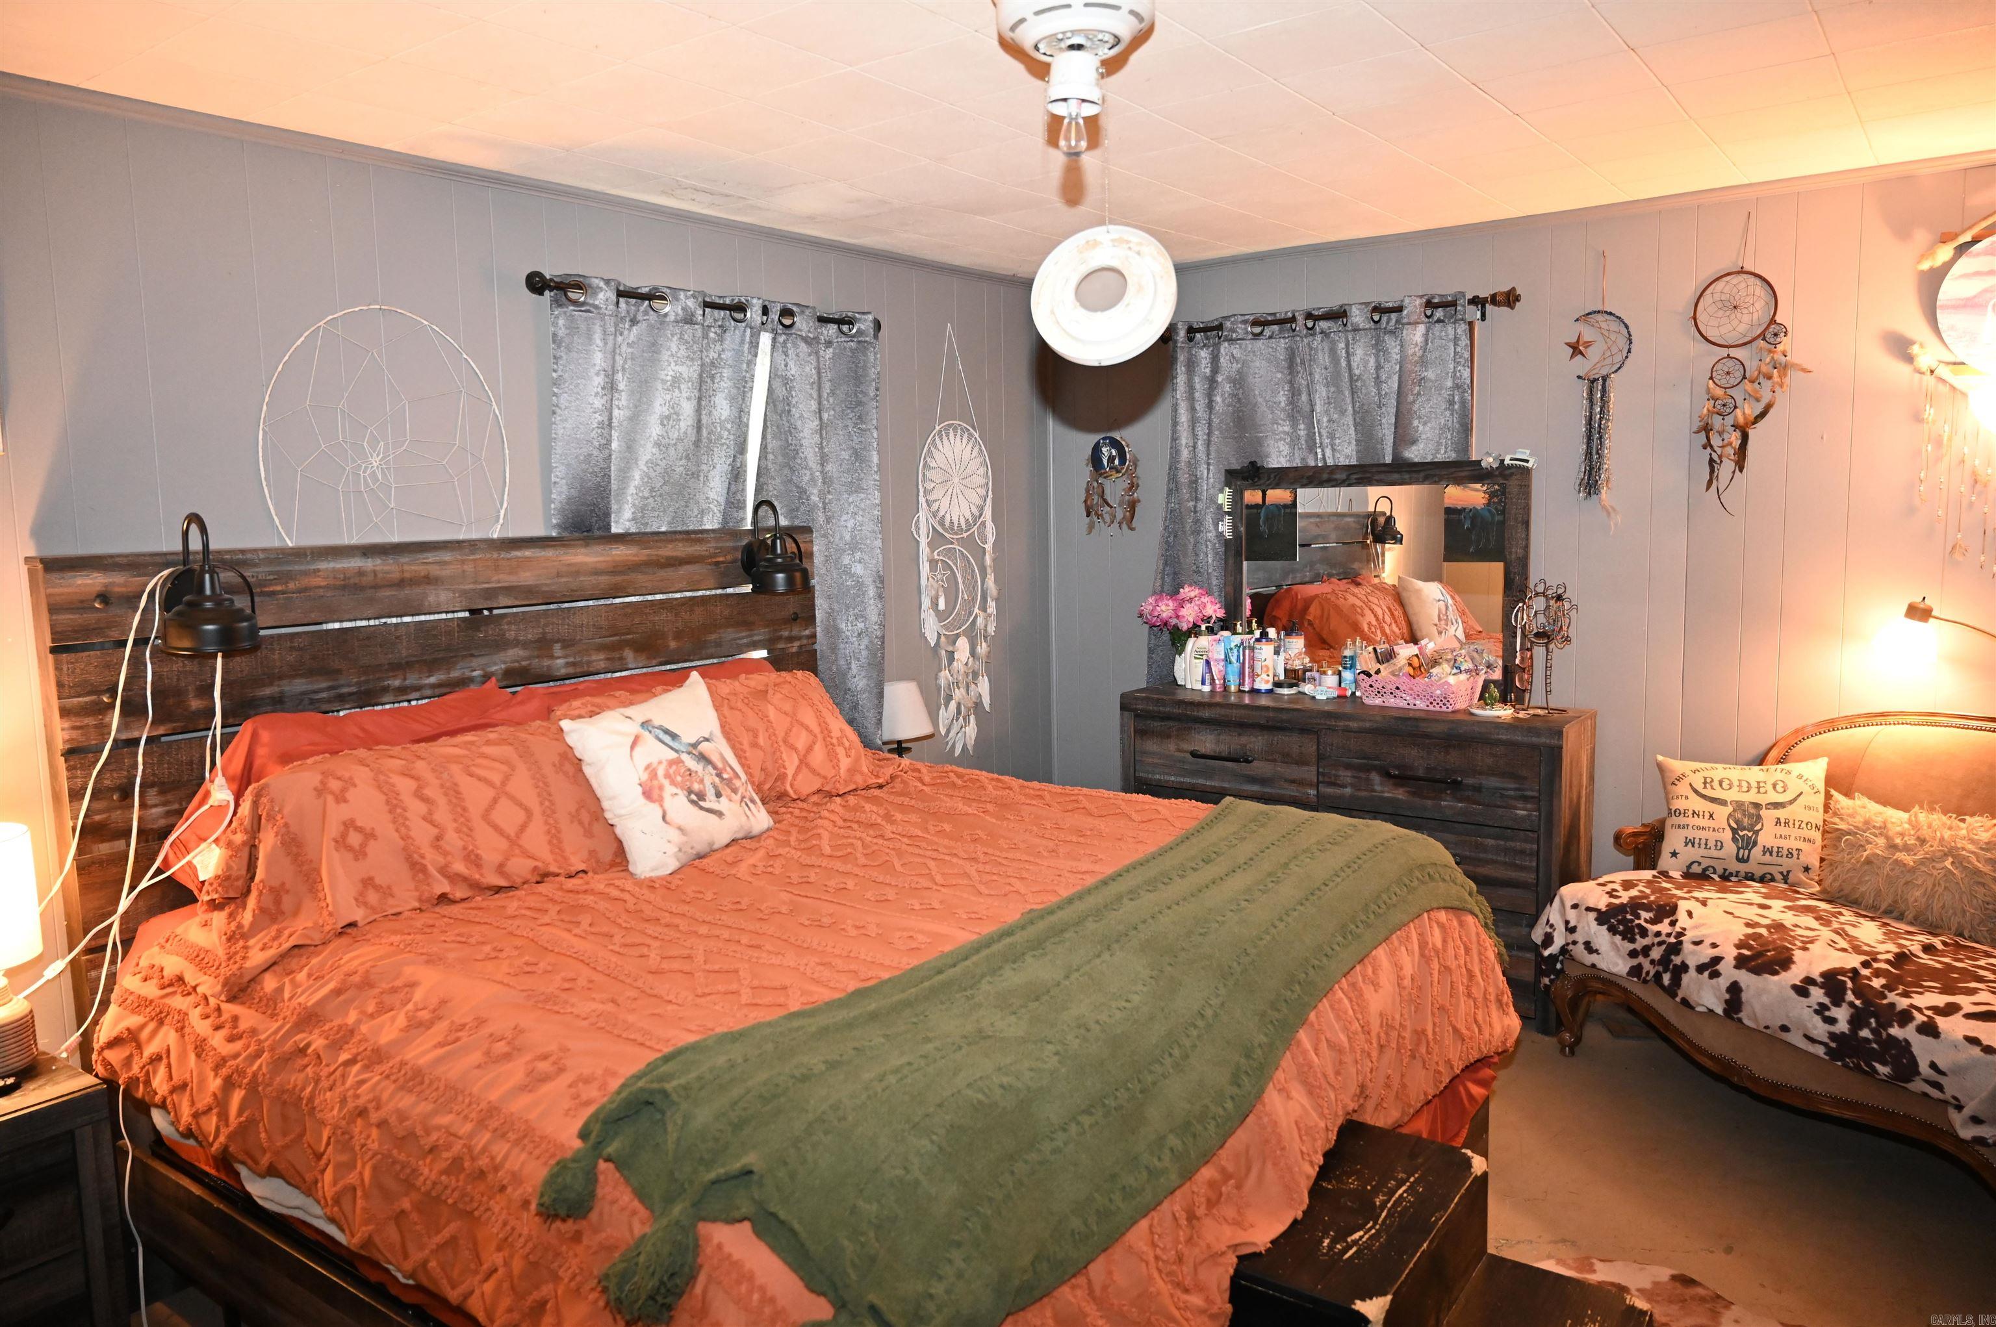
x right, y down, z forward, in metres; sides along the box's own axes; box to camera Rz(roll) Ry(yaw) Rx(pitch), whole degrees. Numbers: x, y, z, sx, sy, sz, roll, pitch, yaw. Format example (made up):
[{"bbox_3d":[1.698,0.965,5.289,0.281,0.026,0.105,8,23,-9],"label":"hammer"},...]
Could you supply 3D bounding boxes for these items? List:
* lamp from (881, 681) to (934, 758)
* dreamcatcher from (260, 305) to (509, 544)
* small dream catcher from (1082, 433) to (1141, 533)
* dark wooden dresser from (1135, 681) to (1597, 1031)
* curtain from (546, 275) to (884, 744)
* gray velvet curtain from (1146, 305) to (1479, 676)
[{"bbox_3d":[-0.321,0.286,4.415,0.226,0.441,0.226,4,8,37],"label":"lamp"},{"bbox_3d":[-1.417,-0.503,3.116,0.025,0.642,0.607,4,8,37],"label":"dreamcatcher"},{"bbox_3d":[0.426,-0.684,5.070,0.253,0.381,0.040,4,8,37],"label":"small dream catcher"},{"bbox_3d":[1.149,0.586,4.433,1.479,0.920,0.414,4,8,37],"label":"dark wooden dresser"},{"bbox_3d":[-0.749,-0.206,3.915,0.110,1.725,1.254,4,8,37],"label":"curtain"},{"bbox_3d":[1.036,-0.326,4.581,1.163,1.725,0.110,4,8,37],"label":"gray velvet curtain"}]

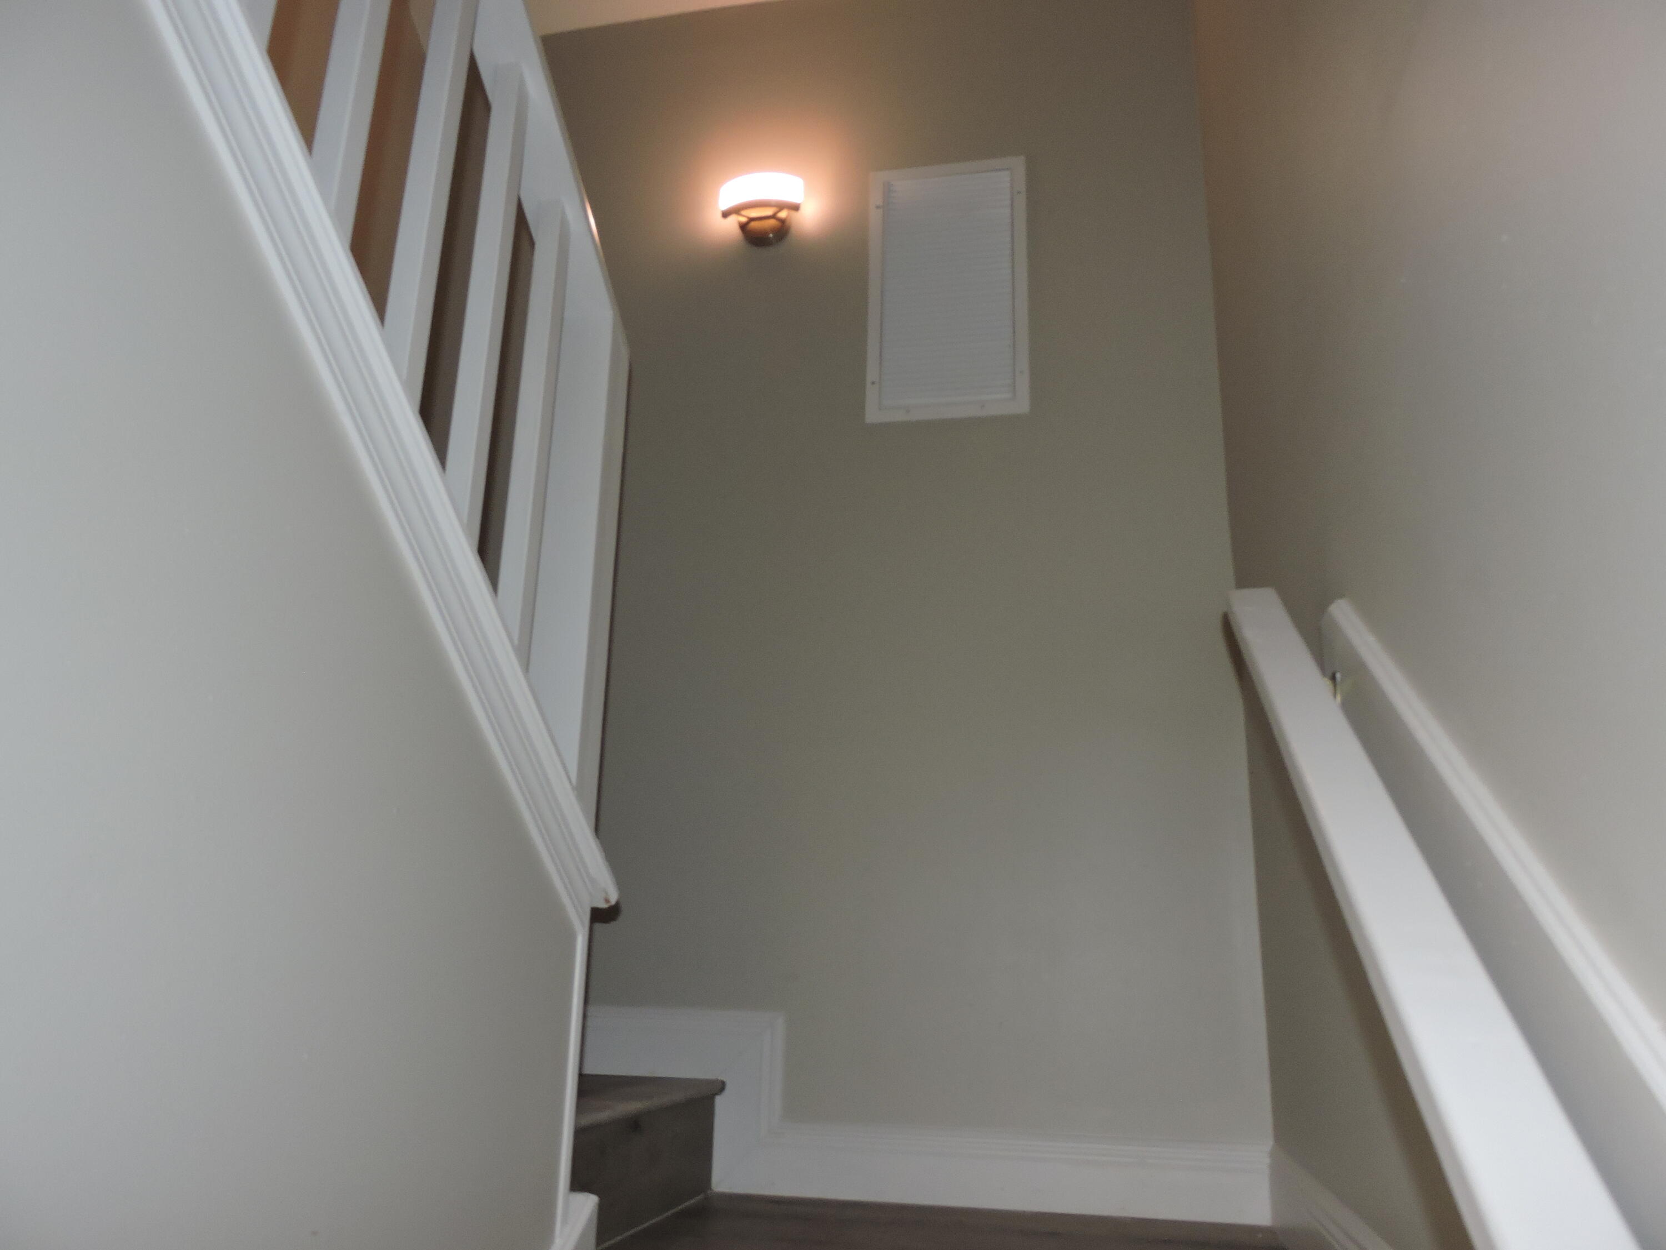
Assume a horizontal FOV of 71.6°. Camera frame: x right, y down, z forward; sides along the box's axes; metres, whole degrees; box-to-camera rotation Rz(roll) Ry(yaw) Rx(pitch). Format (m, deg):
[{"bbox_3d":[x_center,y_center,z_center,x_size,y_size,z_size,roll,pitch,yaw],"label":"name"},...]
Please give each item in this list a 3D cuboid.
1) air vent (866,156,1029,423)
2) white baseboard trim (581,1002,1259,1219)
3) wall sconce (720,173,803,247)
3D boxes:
[{"bbox_3d":[0.249,-0.737,2.521,0.347,0.633,0.020,-2,-17,12],"label":"air vent"},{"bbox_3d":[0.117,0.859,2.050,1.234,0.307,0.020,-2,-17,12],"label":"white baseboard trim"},{"bbox_3d":[-0.153,-0.938,2.629,0.195,0.123,0.100,-2,-17,12],"label":"wall sconce"}]

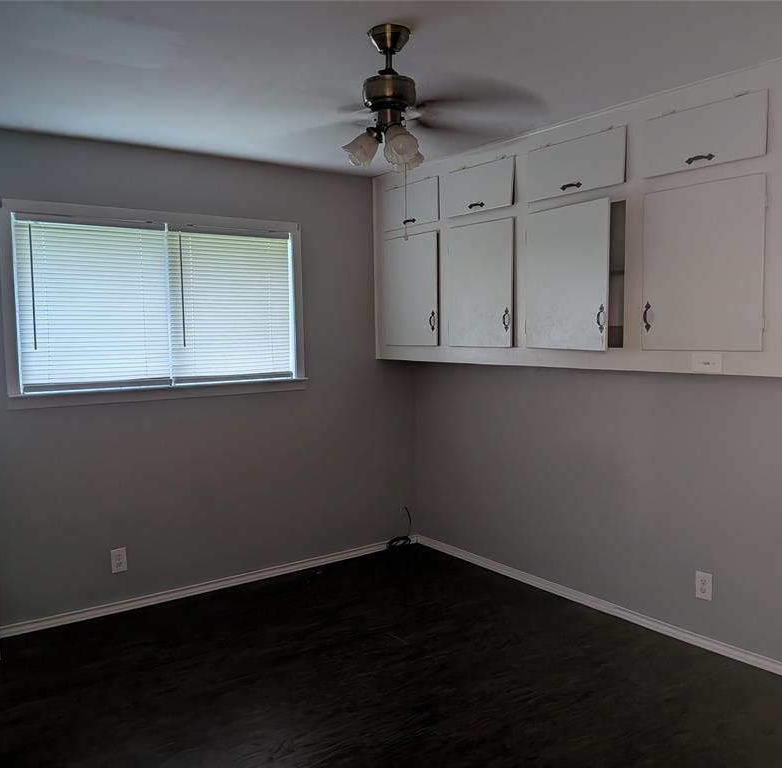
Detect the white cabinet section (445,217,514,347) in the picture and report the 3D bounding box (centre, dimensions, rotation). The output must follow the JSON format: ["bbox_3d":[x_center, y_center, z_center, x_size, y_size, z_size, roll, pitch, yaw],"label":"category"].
[{"bbox_3d":[0.460,-0.511,3.675,0.025,0.637,0.489,-4,6,-36],"label":"white cabinet section"}]

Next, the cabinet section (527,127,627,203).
[{"bbox_3d":[0.923,-0.972,3.232,0.300,0.233,0.533,-4,5,-37],"label":"cabinet section"}]

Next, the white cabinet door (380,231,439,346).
[{"bbox_3d":[0.105,-0.543,4.126,0.025,0.637,0.489,-4,6,-36],"label":"white cabinet door"}]

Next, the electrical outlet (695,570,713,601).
[{"bbox_3d":[1.379,0.892,3.132,0.012,0.118,0.072,-4,6,-38],"label":"electrical outlet"}]

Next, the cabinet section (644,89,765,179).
[{"bbox_3d":[1.282,-0.938,2.759,0.300,0.227,0.488,-4,5,-37],"label":"cabinet section"}]

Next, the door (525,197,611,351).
[{"bbox_3d":[0.789,-0.477,3.195,0.025,0.637,0.532,-3,5,-28],"label":"door"}]

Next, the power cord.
[{"bbox_3d":[0.062,0.939,4.540,0.160,0.260,0.120,-4,6,-34],"label":"power cord"}]

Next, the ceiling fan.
[{"bbox_3d":[-0.002,-0.890,2.232,1.000,0.415,1.000,-4,6,-38],"label":"ceiling fan"}]

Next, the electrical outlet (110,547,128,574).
[{"bbox_3d":[-1.380,0.899,3.613,0.072,0.118,0.012,-4,6,-34],"label":"electrical outlet"}]

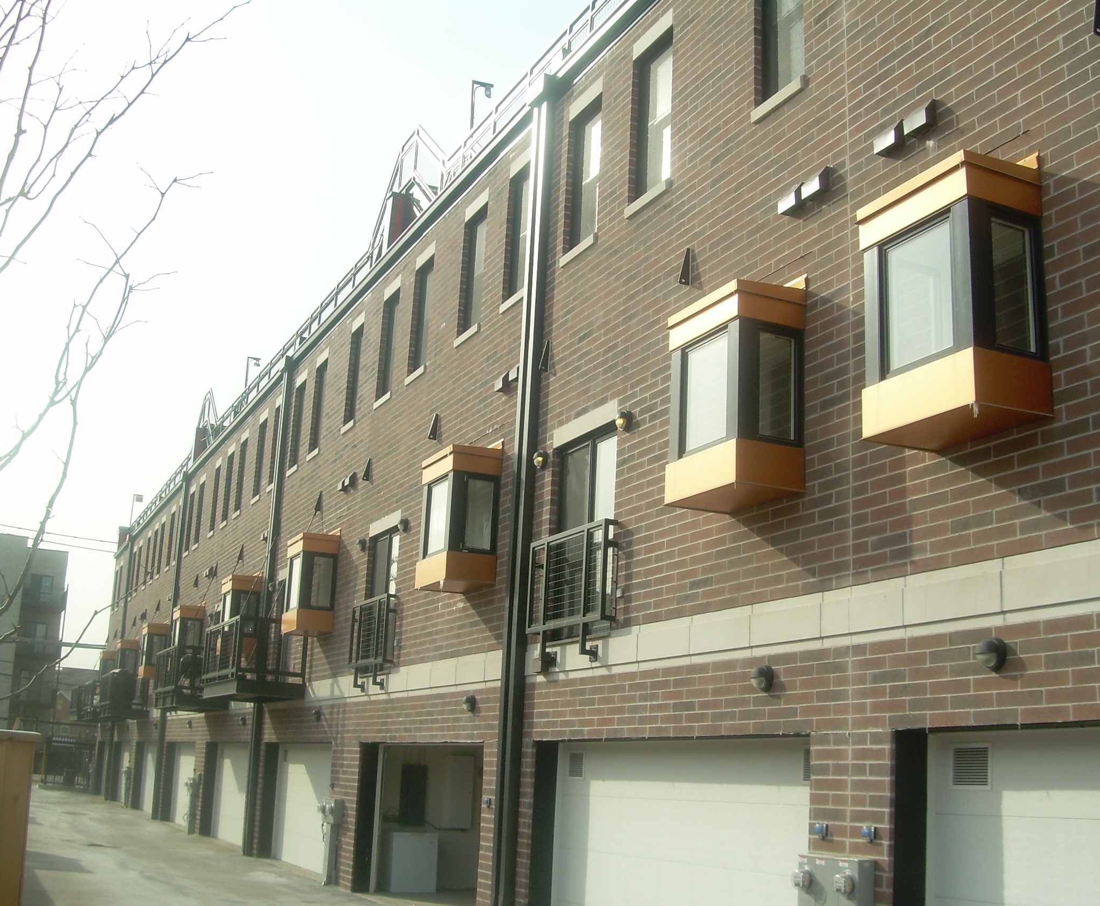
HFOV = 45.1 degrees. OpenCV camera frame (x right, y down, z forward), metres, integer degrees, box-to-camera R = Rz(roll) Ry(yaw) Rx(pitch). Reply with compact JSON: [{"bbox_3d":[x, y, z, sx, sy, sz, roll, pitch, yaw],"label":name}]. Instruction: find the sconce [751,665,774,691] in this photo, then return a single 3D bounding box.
[{"bbox_3d":[1.540,1.671,9.819,0.150,0.200,0.200,9,-15,-23],"label":"sconce"}]

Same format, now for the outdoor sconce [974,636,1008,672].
[{"bbox_3d":[2.542,1.171,7.745,0.165,0.205,0.205,9,-15,-23],"label":"outdoor sconce"}]

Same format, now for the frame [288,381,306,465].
[{"bbox_3d":[-4.787,-0.521,25.503,0.130,1.635,0.810,9,-15,-23],"label":"frame"}]

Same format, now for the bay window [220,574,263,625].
[{"bbox_3d":[-6.291,3.255,26.796,0.610,1.645,1.040,9,-15,-23],"label":"bay window"}]

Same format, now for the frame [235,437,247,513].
[{"bbox_3d":[-7.072,0.527,30.671,0.140,1.700,0.840,9,-15,-23],"label":"frame"}]

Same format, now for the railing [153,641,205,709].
[{"bbox_3d":[-7.835,4.988,29.112,1.200,1.310,3.000,9,-15,-23],"label":"railing"}]

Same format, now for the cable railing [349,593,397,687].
[{"bbox_3d":[-2.536,2.731,18.837,0.160,1.290,1.650,9,-15,-23],"label":"cable railing"}]

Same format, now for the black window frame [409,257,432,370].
[{"bbox_3d":[-1.790,-1.959,19.085,0.130,1.625,0.810,9,-15,-23],"label":"black window frame"}]

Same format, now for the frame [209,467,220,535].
[{"bbox_3d":[-8.395,1.163,33.542,0.140,1.700,0.700,9,-15,-23],"label":"frame"}]

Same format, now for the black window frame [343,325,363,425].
[{"bbox_3d":[-3.261,-1.306,22.478,0.140,1.700,0.690,9,-15,-23],"label":"black window frame"}]

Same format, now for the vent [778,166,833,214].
[{"bbox_3d":[1.980,-2.042,10.342,0.125,0.235,0.560,9,-15,-23],"label":"vent"}]

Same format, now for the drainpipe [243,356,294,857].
[{"bbox_3d":[-5.445,2.811,25.566,0.140,9.760,0.370,9,-15,-23],"label":"drainpipe"}]

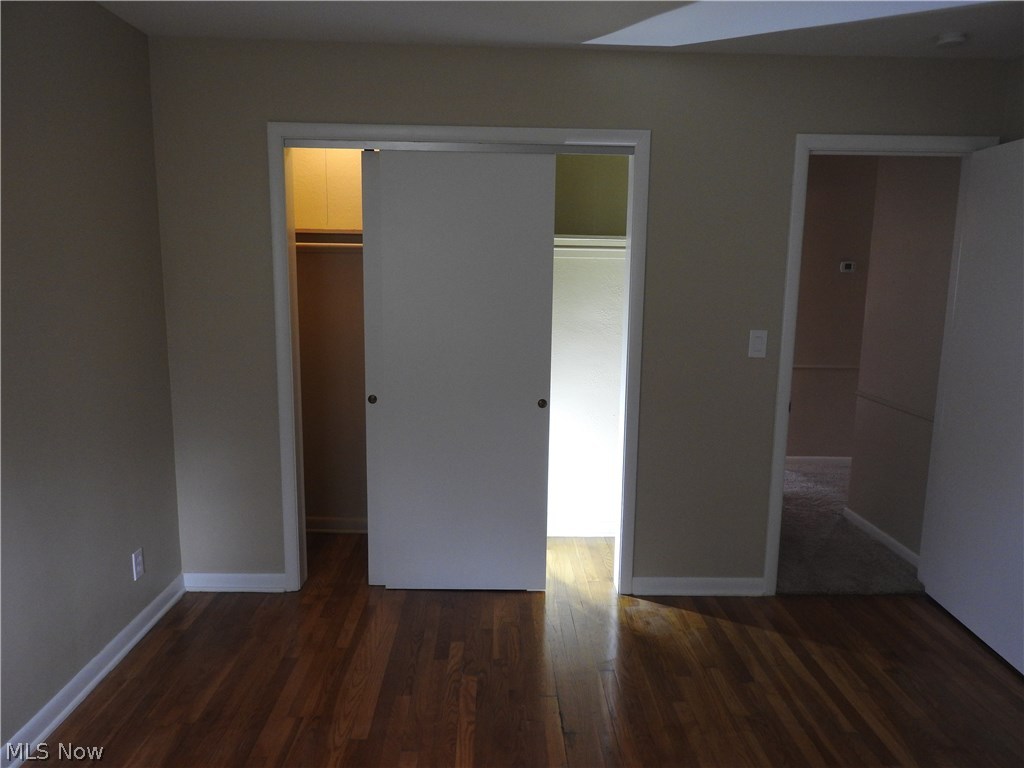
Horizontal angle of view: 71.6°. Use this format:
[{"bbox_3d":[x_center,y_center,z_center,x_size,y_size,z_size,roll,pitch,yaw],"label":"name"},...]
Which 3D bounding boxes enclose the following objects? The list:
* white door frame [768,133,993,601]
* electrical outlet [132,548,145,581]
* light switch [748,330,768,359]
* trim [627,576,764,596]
[{"bbox_3d":[1.670,-0.043,3.323,0.894,2.121,0.130,0,9,-2],"label":"white door frame"},{"bbox_3d":[-1.519,0.732,2.889,0.009,0.114,0.071,0,9,-2],"label":"electrical outlet"},{"bbox_3d":[1.121,-0.180,3.223,0.077,0.121,0.010,0,9,-2],"label":"light switch"},{"bbox_3d":[0.893,0.966,3.391,0.634,0.088,0.016,0,9,-2],"label":"trim"}]

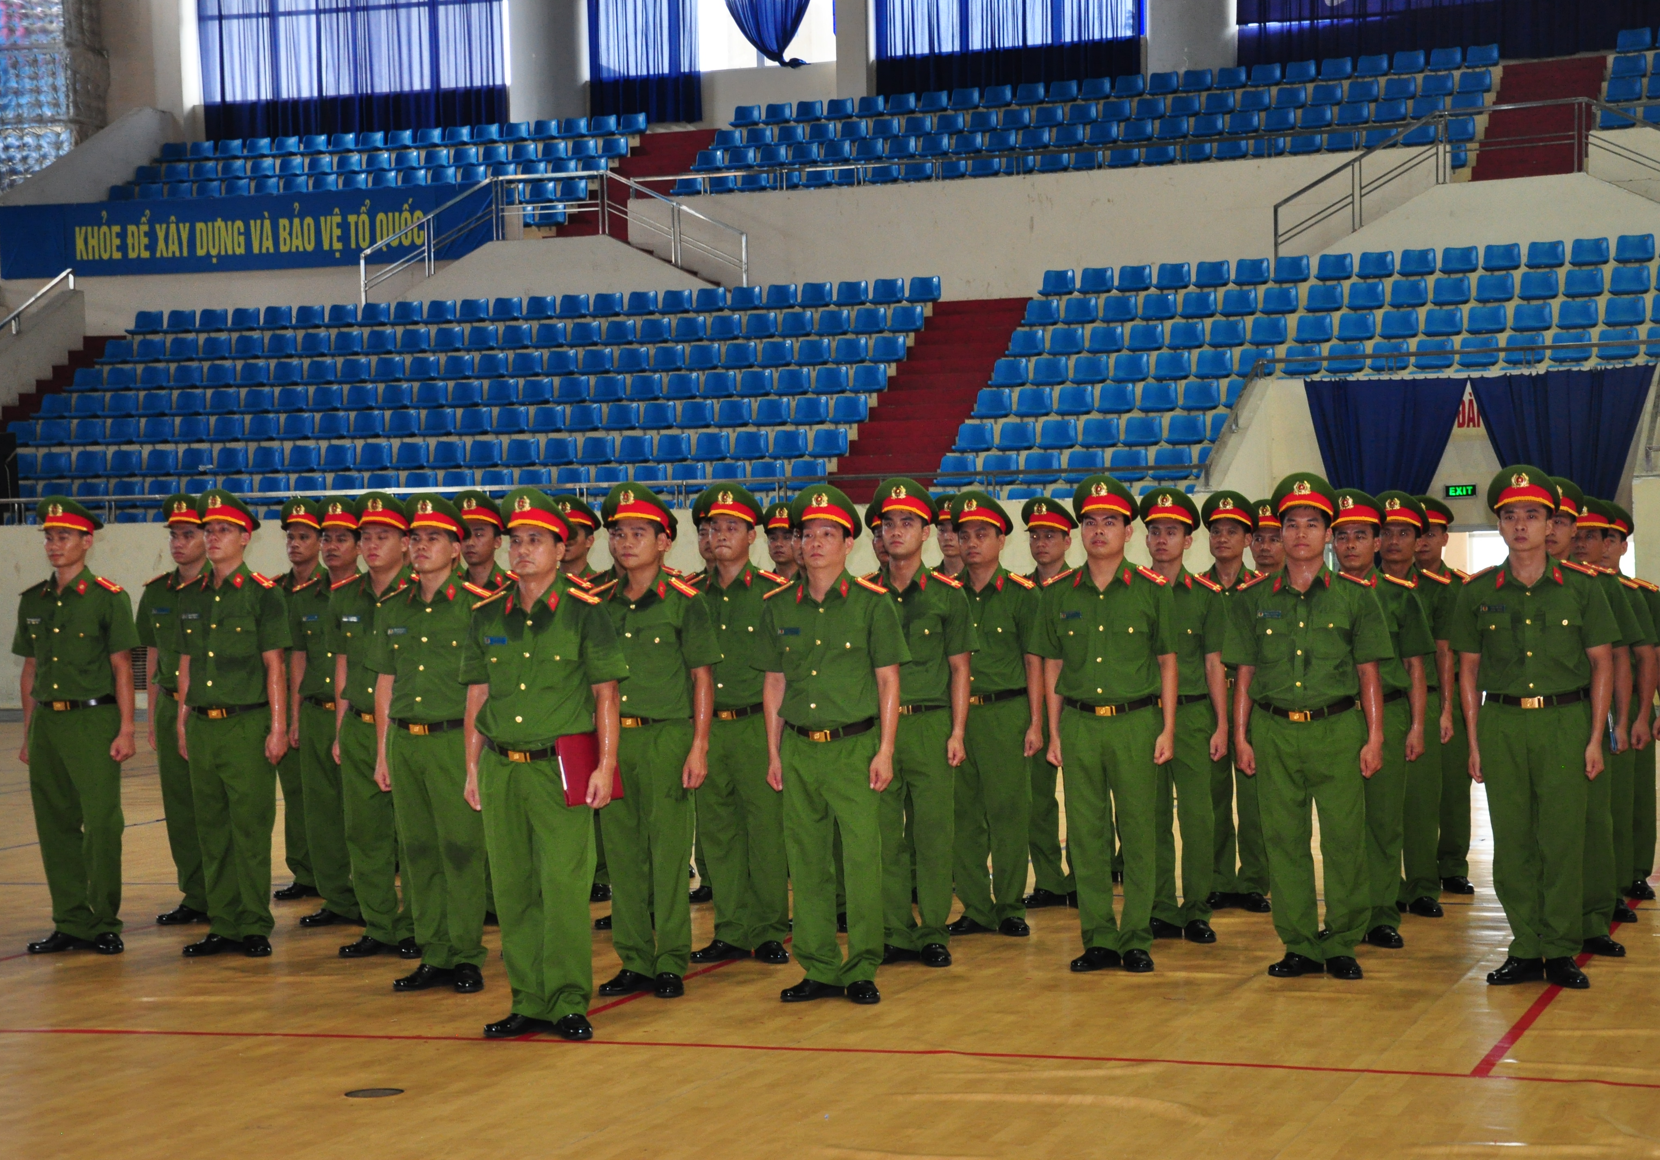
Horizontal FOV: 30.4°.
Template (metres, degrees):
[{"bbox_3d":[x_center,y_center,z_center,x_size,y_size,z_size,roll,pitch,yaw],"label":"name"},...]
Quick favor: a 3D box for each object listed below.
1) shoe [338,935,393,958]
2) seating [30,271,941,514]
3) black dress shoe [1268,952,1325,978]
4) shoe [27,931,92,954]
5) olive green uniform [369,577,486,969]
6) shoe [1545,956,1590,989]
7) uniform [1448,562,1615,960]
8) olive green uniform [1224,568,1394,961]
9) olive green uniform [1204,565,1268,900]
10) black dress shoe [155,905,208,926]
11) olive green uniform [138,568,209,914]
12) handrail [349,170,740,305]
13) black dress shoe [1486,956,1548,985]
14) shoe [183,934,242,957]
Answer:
[{"bbox_3d":[-1.794,1.411,11.947,0.280,0.102,0.103,-2,1,-44],"label":"shoe"},{"bbox_3d":[-4.650,-1.921,36.837,11.127,3.400,5.584,-1,0,19],"label":"seating"},{"bbox_3d":[1.674,1.366,11.021,0.102,0.100,0.285,-1,0,45],"label":"black dress shoe"},{"bbox_3d":[-3.142,1.465,12.495,0.285,0.100,0.102,-1,0,-40],"label":"shoe"},{"bbox_3d":[-1.433,0.693,11.033,0.520,1.406,0.290,-1,0,19],"label":"olive green uniform"},{"bbox_3d":[2.534,1.329,10.469,0.103,0.102,0.280,-2,1,-5],"label":"shoe"},{"bbox_3d":[2.441,0.621,10.550,0.570,1.384,0.280,-1,1,19],"label":"uniform"},{"bbox_3d":[1.697,0.649,10.800,0.580,1.400,0.280,-1,1,19],"label":"olive green uniform"},{"bbox_3d":[1.696,0.634,12.750,0.520,1.411,0.280,-1,1,19],"label":"olive green uniform"},{"bbox_3d":[-2.801,1.430,13.222,0.102,0.102,0.285,-1,0,43],"label":"black dress shoe"},{"bbox_3d":[-2.803,0.706,13.382,0.560,1.513,0.300,-1,0,20],"label":"olive green uniform"},{"bbox_3d":[-3.705,-4.568,40.668,5.588,1.582,0.150,-1,0,19],"label":"handrail"},{"bbox_3d":[2.424,1.370,10.892,0.285,0.102,0.102,-1,0,-45],"label":"black dress shoe"},{"bbox_3d":[-2.452,1.440,12.206,0.285,0.100,0.102,-1,0,-43],"label":"shoe"}]

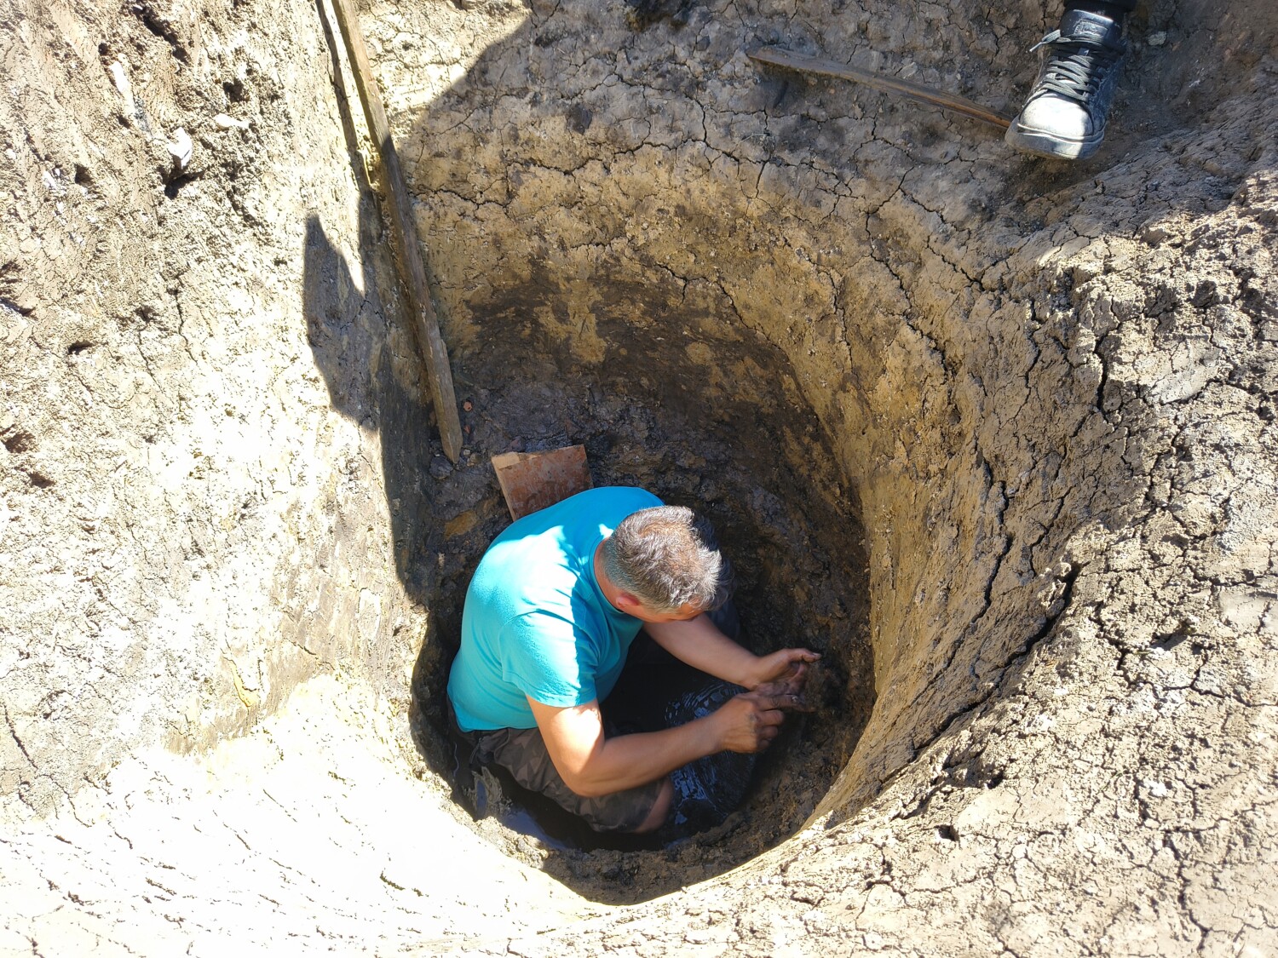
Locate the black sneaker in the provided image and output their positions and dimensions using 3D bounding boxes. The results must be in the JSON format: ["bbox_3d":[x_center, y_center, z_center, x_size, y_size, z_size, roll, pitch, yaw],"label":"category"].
[{"bbox_3d":[0.552,-0.521,1.131,0.107,0.118,0.290,18,50,14],"label":"black sneaker"}]

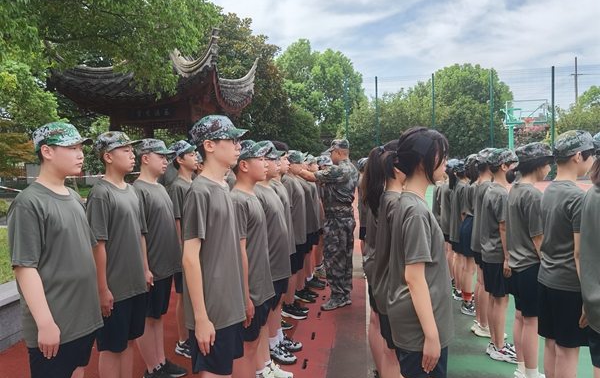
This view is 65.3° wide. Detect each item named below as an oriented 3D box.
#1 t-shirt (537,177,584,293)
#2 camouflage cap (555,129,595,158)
[{"bbox_3d":[1.464,0.272,2.602,0.280,0.660,0.460,-1,3,5],"label":"t-shirt"},{"bbox_3d":[1.516,-0.243,2.546,0.265,0.135,0.185,-7,3,8],"label":"camouflage cap"}]

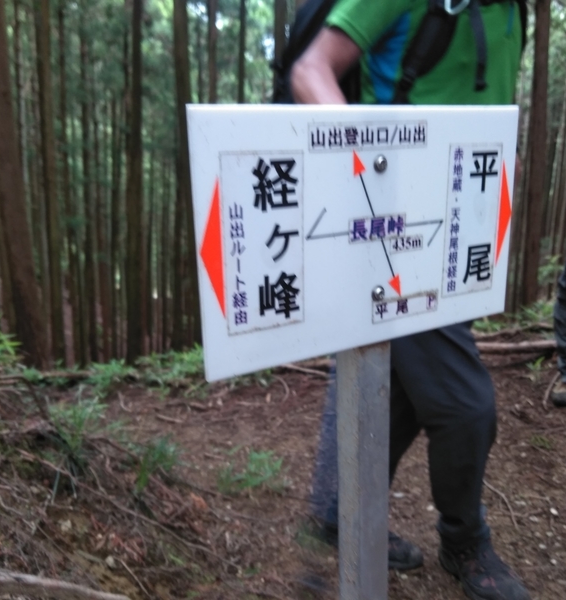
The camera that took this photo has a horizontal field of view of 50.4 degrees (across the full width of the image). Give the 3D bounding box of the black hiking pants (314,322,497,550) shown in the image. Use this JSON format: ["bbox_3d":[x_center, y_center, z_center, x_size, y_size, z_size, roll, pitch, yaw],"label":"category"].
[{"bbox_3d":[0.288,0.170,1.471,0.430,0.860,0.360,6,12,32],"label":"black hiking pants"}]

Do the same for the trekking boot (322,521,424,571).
[{"bbox_3d":[0.238,0.610,1.604,0.275,0.120,0.105,4,11,22],"label":"trekking boot"}]

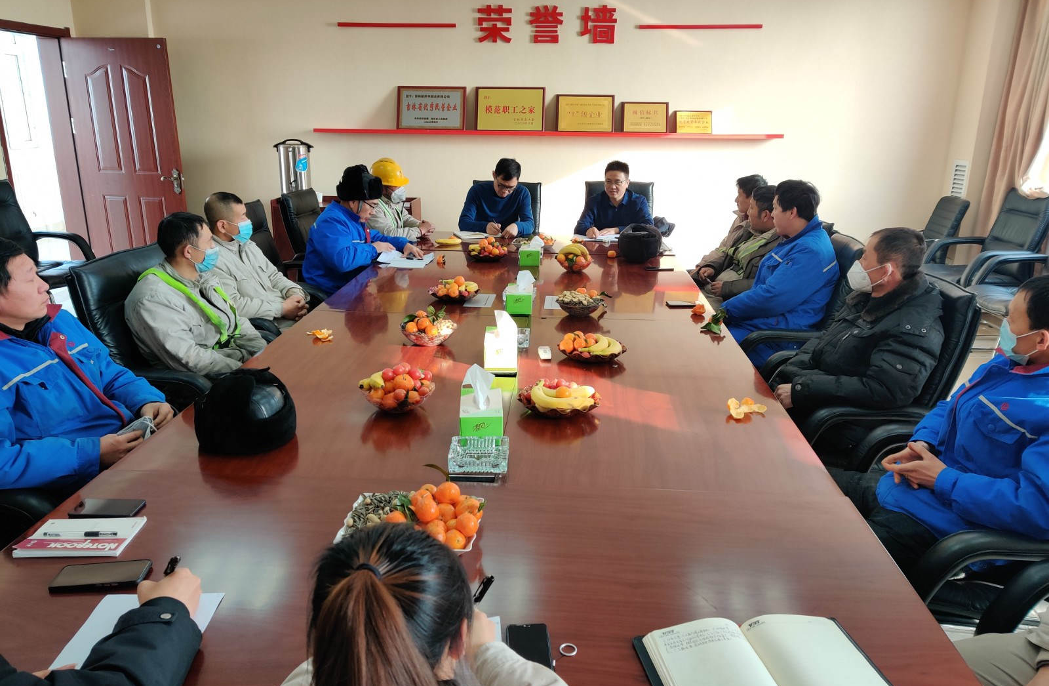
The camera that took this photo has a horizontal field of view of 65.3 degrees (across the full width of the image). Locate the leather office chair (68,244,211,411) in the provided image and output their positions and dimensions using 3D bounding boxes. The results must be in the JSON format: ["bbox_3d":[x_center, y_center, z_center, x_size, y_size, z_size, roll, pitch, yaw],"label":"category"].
[{"bbox_3d":[-1.228,0.220,3.148,0.670,1.080,0.630,4,17,13],"label":"leather office chair"}]

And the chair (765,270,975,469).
[{"bbox_3d":[1.183,0.289,3.029,0.660,1.070,0.670,1,17,3],"label":"chair"}]

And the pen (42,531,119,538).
[{"bbox_3d":[-0.928,0.400,1.712,0.150,0.011,0.011,0,16,-3],"label":"pen"}]

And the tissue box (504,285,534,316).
[{"bbox_3d":[-0.019,-0.196,3.666,0.112,0.086,0.222,1,16,1],"label":"tissue box"}]

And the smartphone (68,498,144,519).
[{"bbox_3d":[-0.953,0.380,1.873,0.149,0.009,0.075,1,16,2],"label":"smartphone"}]

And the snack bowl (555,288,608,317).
[{"bbox_3d":[0.252,-0.177,3.655,0.222,0.098,0.222,1,16,0],"label":"snack bowl"}]

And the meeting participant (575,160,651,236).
[{"bbox_3d":[0.653,-0.704,6.035,0.570,1.257,0.780,3,16,8],"label":"meeting participant"}]

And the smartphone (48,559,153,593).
[{"bbox_3d":[-0.822,0.451,1.589,0.160,0.009,0.077,-2,16,-9],"label":"smartphone"}]

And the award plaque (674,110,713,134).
[{"bbox_3d":[1.431,-1.859,6.900,0.305,0.195,0.020,2,3,3],"label":"award plaque"}]

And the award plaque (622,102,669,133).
[{"bbox_3d":[0.983,-1.830,6.659,0.376,0.237,0.025,1,9,3],"label":"award plaque"}]

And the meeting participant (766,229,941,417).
[{"bbox_3d":[1.043,0.224,2.890,0.780,1.270,0.580,2,16,5],"label":"meeting participant"}]

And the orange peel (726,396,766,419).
[{"bbox_3d":[0.675,0.195,2.478,0.118,0.038,0.095,1,17,3],"label":"orange peel"}]

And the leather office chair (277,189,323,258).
[{"bbox_3d":[-1.169,-0.407,5.320,0.670,1.080,0.630,4,16,11],"label":"leather office chair"}]

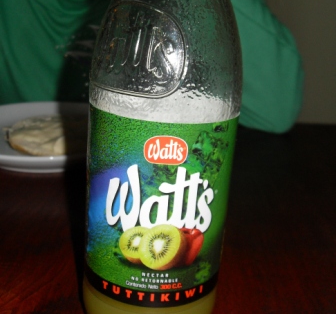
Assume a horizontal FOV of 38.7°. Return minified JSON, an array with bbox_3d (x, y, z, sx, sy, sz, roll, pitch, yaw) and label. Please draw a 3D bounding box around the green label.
[{"bbox_3d":[-0.005,0.014,0.209,0.061,0.077,0.061,3,19,-4],"label":"green label"}]

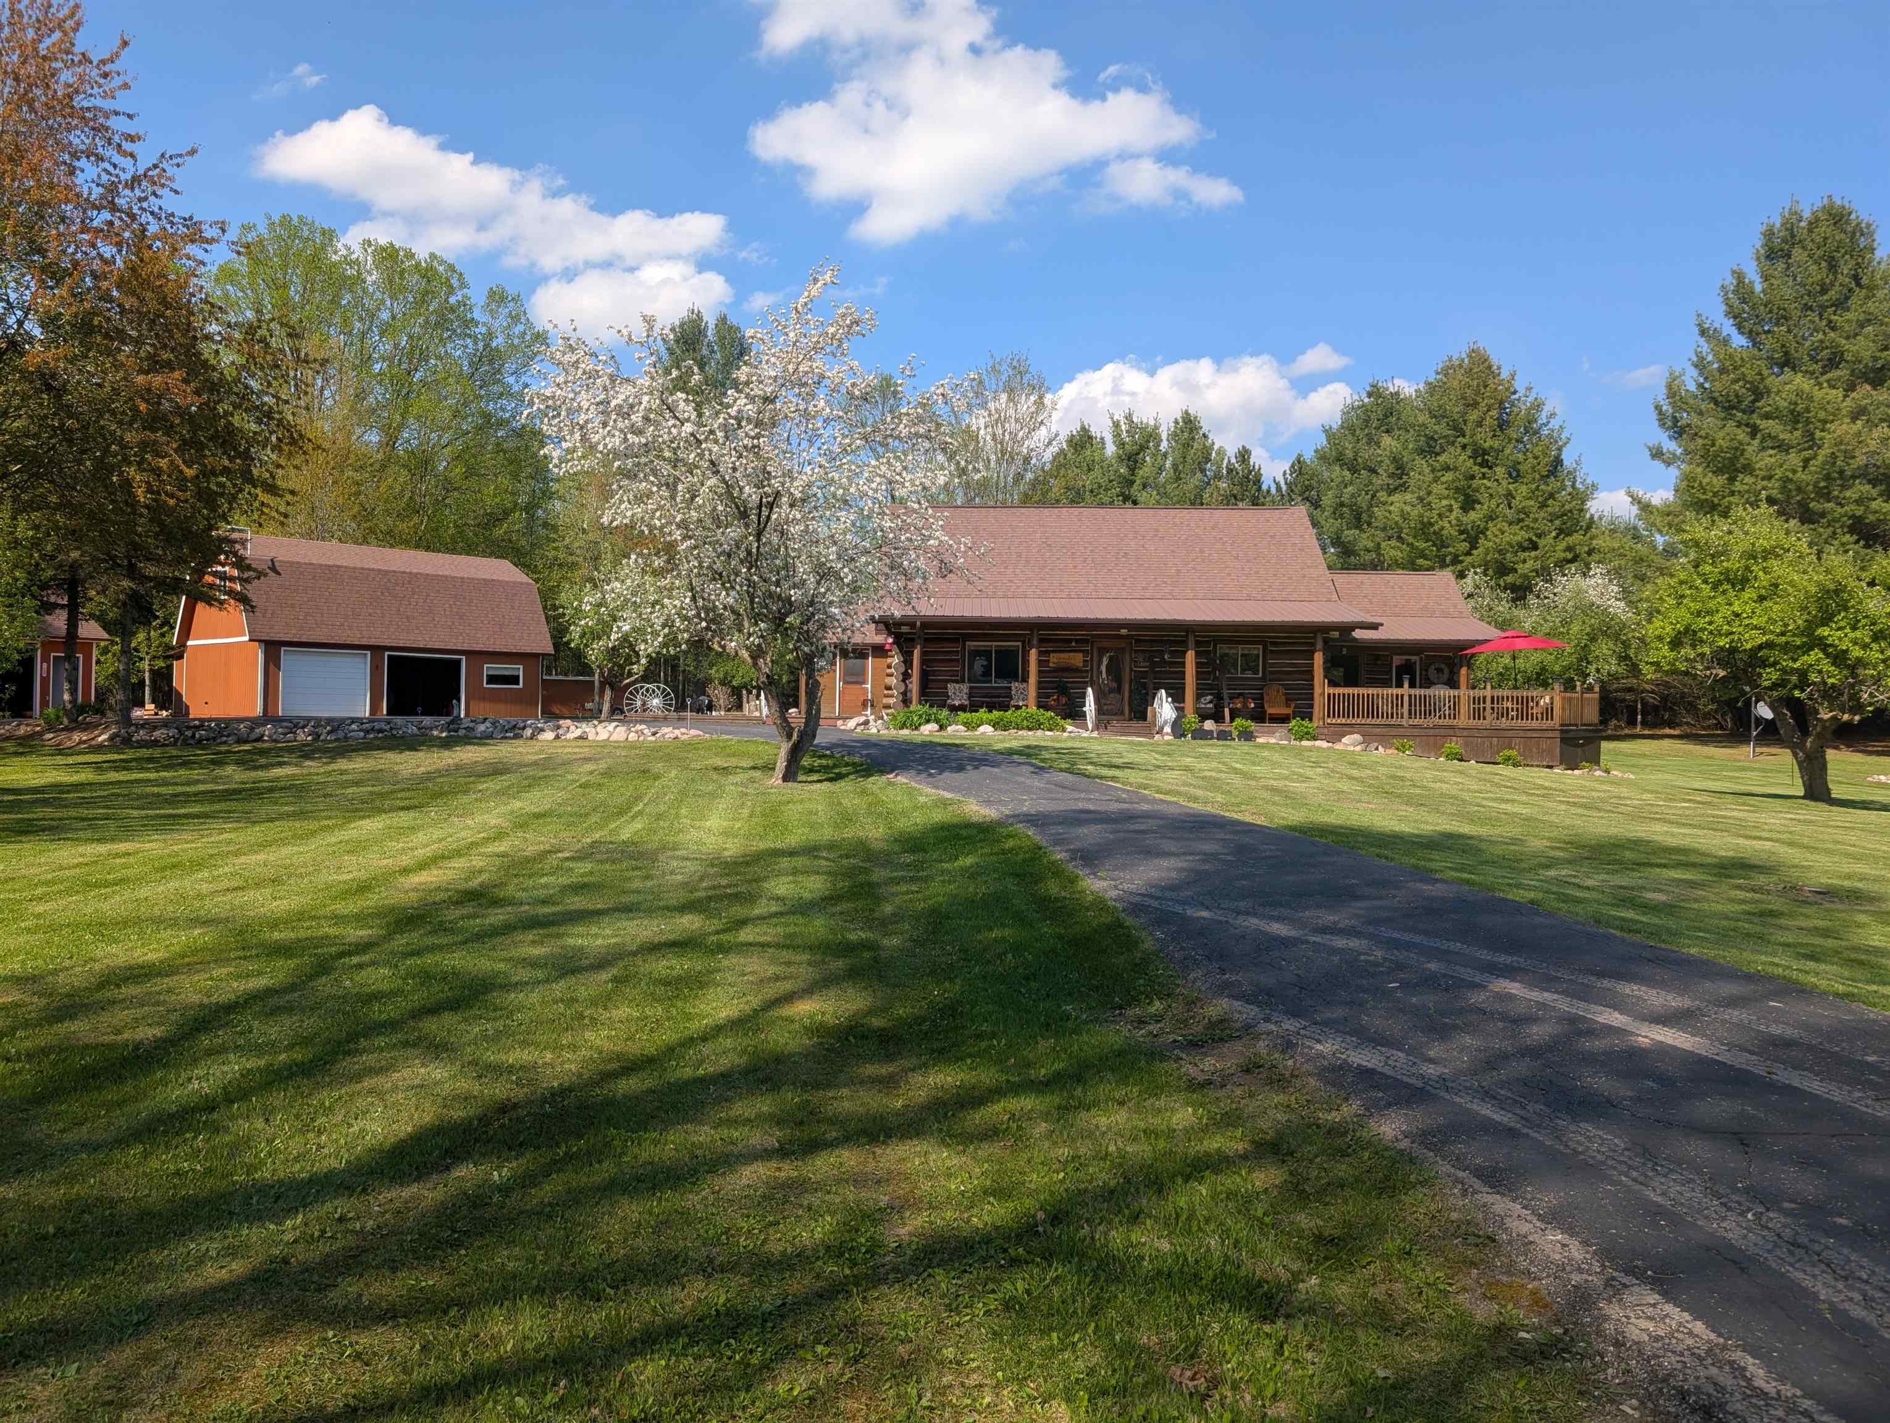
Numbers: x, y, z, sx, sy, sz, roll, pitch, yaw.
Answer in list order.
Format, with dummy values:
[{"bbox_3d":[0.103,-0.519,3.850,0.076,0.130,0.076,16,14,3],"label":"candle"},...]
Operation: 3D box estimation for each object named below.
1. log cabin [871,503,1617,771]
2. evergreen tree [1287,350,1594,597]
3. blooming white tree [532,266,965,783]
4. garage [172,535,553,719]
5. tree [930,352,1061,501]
[{"bbox_3d":[7.813,-2.539,39.484,18.715,7.600,11.000,1,0,2],"label":"log cabin"},{"bbox_3d":[21.369,-7.195,55.986,12.600,16.585,11.000,1,0,0],"label":"evergreen tree"},{"bbox_3d":[-3.095,-3.000,21.195,7.100,8.275,6.800,1,0,0],"label":"blooming white tree"},{"bbox_3d":[-21.495,-2.927,48.776,8.400,6.500,10.600,1,0,44],"label":"garage"},{"bbox_3d":[2.446,-7.496,56.986,6.300,16.249,6.300,1,0,0],"label":"tree"}]

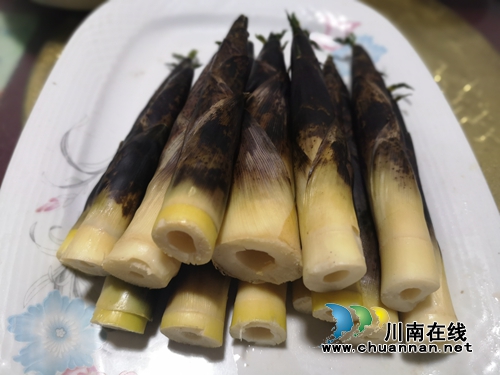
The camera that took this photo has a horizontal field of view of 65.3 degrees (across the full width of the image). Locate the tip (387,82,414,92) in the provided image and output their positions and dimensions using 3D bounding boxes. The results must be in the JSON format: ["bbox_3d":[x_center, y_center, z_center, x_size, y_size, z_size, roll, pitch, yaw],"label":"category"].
[{"bbox_3d":[0.097,-0.064,0.250,0.017,0.007,0.010,0,46,0],"label":"tip"}]

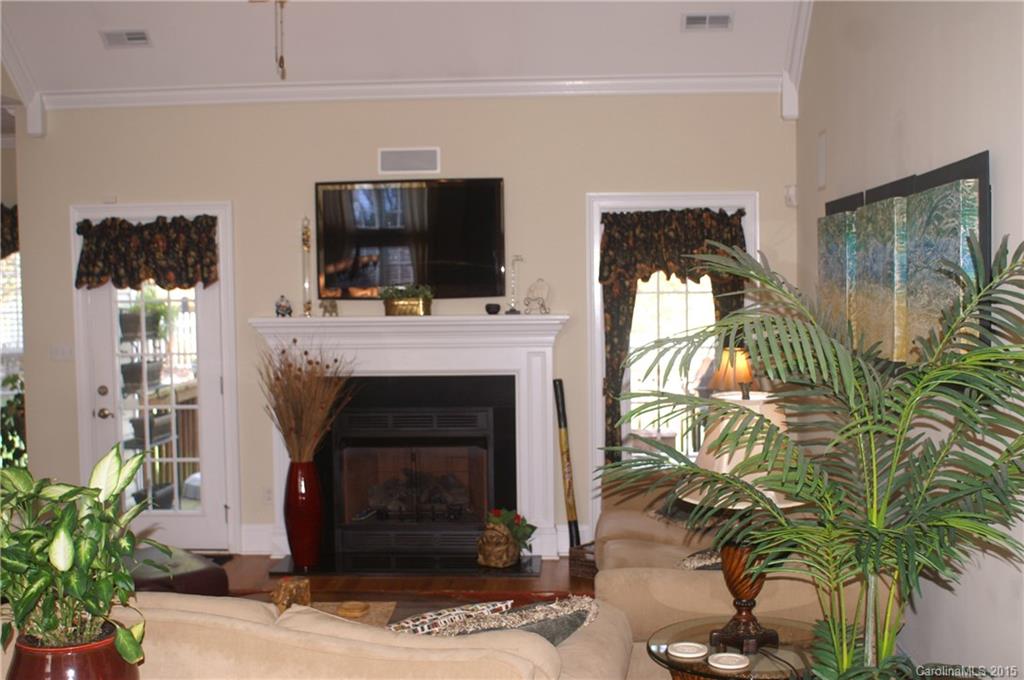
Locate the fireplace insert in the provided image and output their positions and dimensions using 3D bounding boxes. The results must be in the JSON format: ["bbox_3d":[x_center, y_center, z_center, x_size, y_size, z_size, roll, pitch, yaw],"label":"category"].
[{"bbox_3d":[-0.572,0.839,6.712,0.955,0.893,0.330,-1,3,3],"label":"fireplace insert"}]

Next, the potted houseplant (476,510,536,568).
[{"bbox_3d":[-0.026,1.125,6.370,0.346,0.316,0.290,-1,3,3],"label":"potted houseplant"}]

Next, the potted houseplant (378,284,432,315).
[{"bbox_3d":[-0.629,-0.233,6.541,0.310,0.185,0.170,-1,3,3],"label":"potted houseplant"}]

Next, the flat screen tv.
[{"bbox_3d":[-0.600,-0.597,6.549,1.110,0.690,0.080,-1,3,3],"label":"flat screen tv"}]

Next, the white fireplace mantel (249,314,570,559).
[{"bbox_3d":[-0.585,0.580,6.505,1.864,1.445,0.175,-1,3,3],"label":"white fireplace mantel"}]

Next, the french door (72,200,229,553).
[{"bbox_3d":[-2.136,0.244,6.671,0.960,2.110,0.110,-1,3,3],"label":"french door"}]

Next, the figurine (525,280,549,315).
[{"bbox_3d":[0.150,-0.256,6.507,0.155,0.210,0.090,-1,3,3],"label":"figurine"}]

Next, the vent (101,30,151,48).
[{"bbox_3d":[-2.204,-1.718,6.335,0.290,0.020,0.135,-1,-38,3],"label":"vent"}]

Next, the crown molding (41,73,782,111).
[{"bbox_3d":[-0.626,-1.466,6.552,4.400,0.100,0.080,-1,3,3],"label":"crown molding"}]

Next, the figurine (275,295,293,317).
[{"bbox_3d":[-1.335,-0.197,6.492,0.099,0.128,0.080,-1,3,3],"label":"figurine"}]

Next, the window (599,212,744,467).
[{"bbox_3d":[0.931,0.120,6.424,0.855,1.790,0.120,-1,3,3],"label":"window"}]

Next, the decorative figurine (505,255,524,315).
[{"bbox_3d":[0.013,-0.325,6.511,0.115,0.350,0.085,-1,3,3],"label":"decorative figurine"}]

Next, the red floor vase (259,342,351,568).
[{"bbox_3d":[-1.171,0.646,6.311,0.554,1.311,0.500,-1,3,3],"label":"red floor vase"}]

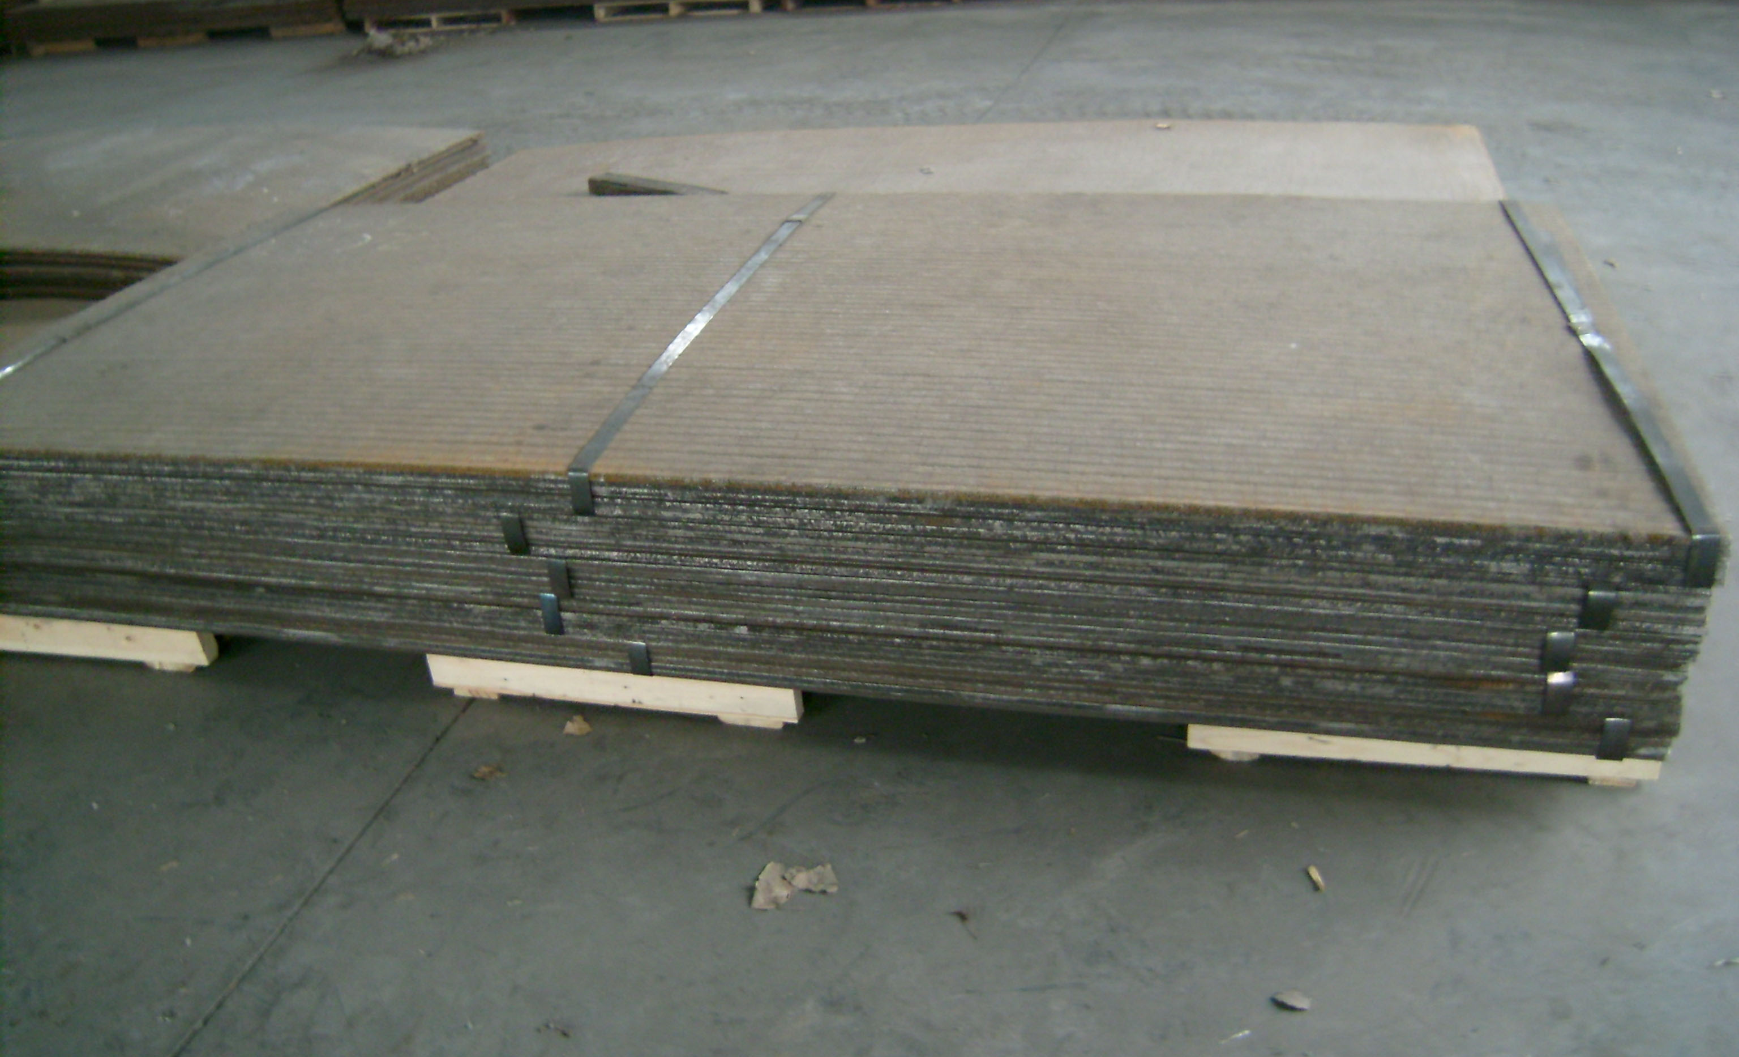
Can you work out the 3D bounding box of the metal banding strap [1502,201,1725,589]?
[{"bbox_3d":[1.210,-0.311,2.397,0.033,0.080,1.431,2,30,13],"label":"metal banding strap"}]

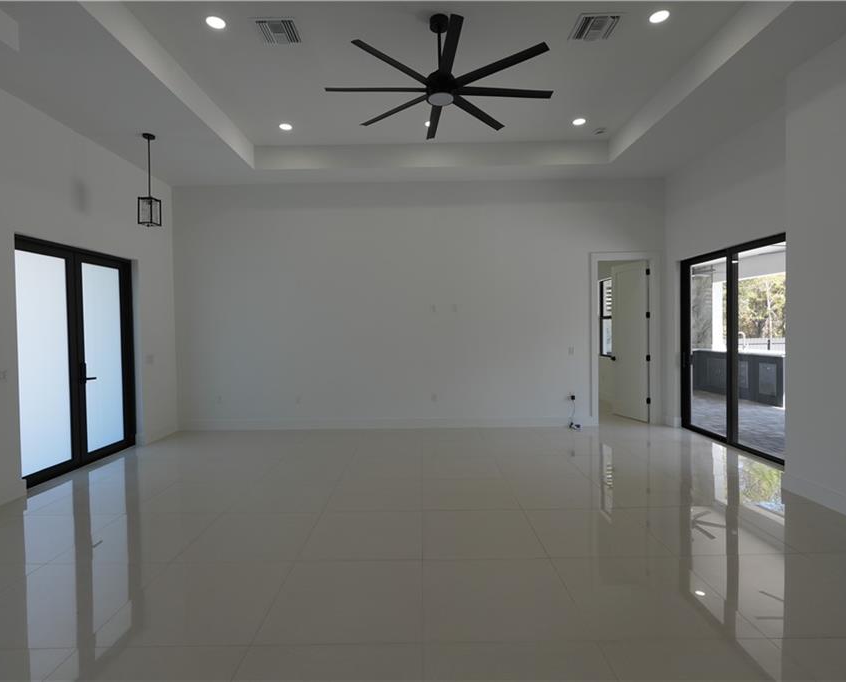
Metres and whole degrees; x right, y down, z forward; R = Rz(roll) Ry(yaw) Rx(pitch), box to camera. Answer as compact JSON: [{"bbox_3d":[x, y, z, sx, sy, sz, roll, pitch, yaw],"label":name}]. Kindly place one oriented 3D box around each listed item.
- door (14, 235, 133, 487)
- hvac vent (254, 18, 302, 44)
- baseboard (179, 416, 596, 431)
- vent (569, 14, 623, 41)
[{"bbox_3d":[-3.845,0.182,5.088,0.100,2.430,1.850,-1,1,0],"label":"door"},{"bbox_3d":[-1.206,-2.572,3.802,0.335,0.030,0.335,-1,1,0],"label":"hvac vent"},{"bbox_3d":[-0.552,1.245,6.819,6.180,0.155,0.022,-1,1,0],"label":"baseboard"},{"bbox_3d":[1.442,-2.609,3.803,0.335,0.030,0.335,-1,1,0],"label":"vent"}]

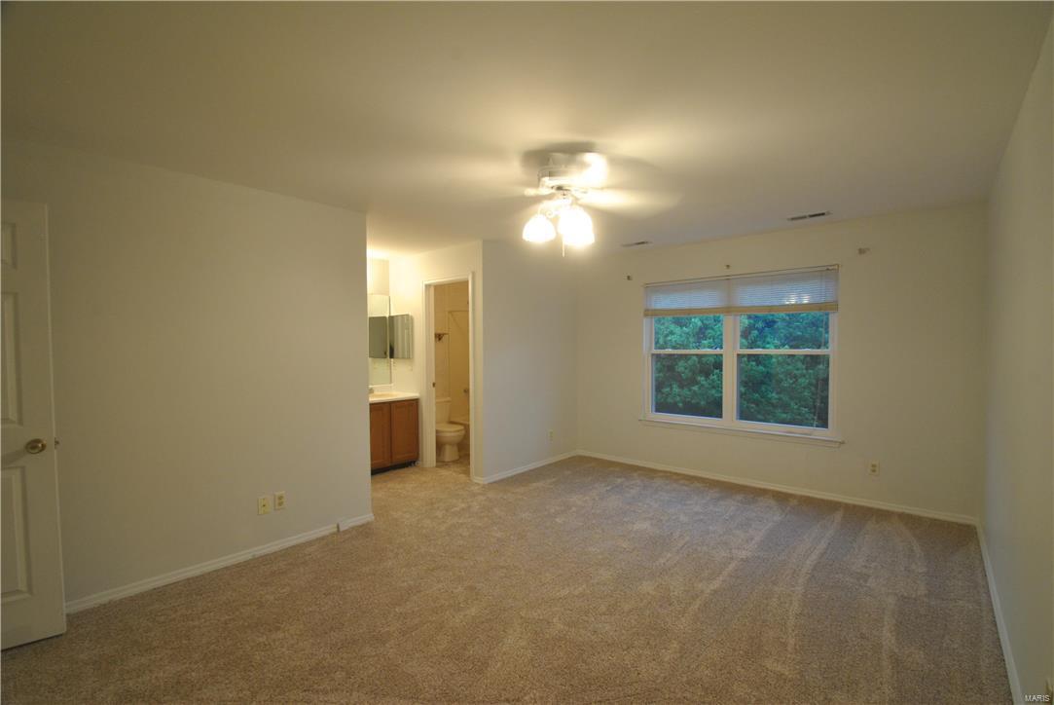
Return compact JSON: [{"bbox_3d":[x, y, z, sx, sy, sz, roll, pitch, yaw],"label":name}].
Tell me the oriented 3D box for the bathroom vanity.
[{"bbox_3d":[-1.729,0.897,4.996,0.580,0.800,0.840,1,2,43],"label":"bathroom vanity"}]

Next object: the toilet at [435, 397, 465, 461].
[{"bbox_3d":[-1.049,0.935,5.472,0.710,0.710,0.480,1,2,43],"label":"toilet"}]

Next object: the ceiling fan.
[{"bbox_3d":[0.210,-0.823,2.440,1.280,0.500,1.280,1,2,43],"label":"ceiling fan"}]

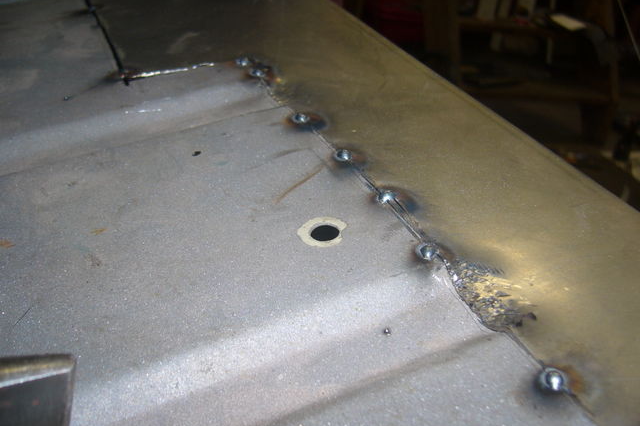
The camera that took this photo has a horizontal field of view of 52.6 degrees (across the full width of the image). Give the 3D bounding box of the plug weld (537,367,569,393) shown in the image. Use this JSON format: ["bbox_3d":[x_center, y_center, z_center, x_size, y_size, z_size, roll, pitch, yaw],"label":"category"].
[{"bbox_3d":[0.070,0.050,0.195,0.009,0.003,0.009,1,38,0],"label":"plug weld"}]

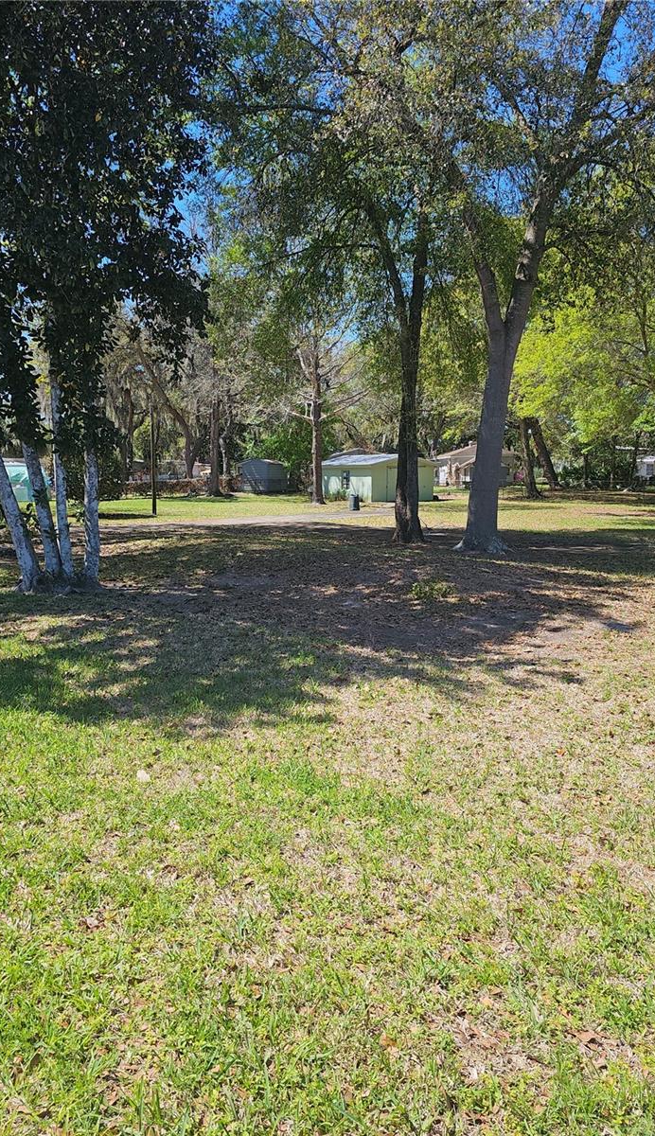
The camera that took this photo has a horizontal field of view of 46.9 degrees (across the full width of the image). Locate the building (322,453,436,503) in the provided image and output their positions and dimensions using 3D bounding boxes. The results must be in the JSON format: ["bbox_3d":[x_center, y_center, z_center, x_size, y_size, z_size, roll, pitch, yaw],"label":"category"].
[{"bbox_3d":[3.161,-6.146,50.930,5.013,3.000,7.282,-4,9,-29],"label":"building"}]

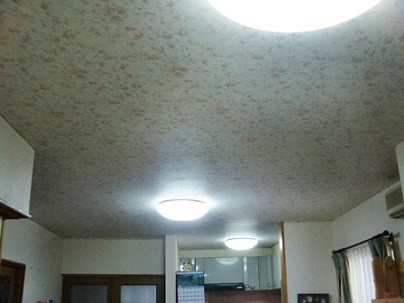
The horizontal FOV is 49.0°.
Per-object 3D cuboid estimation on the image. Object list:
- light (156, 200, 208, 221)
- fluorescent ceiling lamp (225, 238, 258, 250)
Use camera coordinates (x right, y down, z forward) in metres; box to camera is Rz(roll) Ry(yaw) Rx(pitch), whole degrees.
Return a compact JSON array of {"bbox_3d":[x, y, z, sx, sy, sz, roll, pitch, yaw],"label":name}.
[{"bbox_3d":[-0.209,0.667,4.880,0.580,0.165,0.580,0,-20,-2],"label":"light"},{"bbox_3d":[0.668,1.590,7.520,0.565,0.165,0.565,0,-20,-2],"label":"fluorescent ceiling lamp"}]

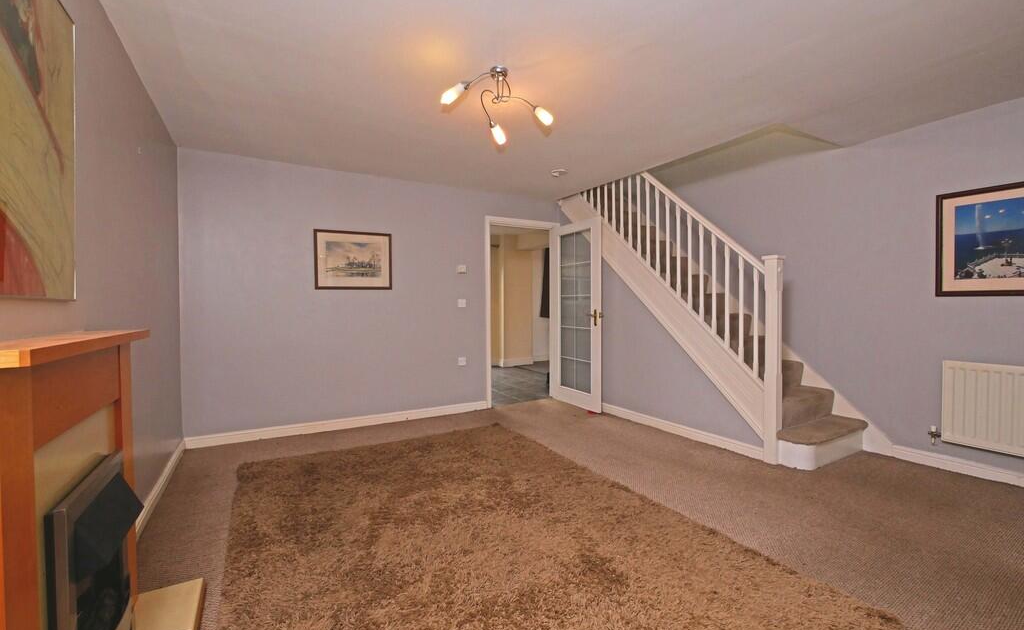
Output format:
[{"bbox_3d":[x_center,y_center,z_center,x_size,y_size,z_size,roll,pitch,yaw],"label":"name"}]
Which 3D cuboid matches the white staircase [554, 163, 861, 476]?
[{"bbox_3d":[1.570,-0.183,3.951,0.952,2.365,2.634,-1,1,-31],"label":"white staircase"}]

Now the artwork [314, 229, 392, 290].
[{"bbox_3d":[-1.398,-0.488,3.699,0.660,0.519,0.025,-1,1,-31],"label":"artwork"}]

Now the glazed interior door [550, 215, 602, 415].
[{"bbox_3d":[0.694,-0.012,4.514,0.045,1.983,0.817,-1,1,-31],"label":"glazed interior door"}]

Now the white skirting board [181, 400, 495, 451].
[{"bbox_3d":[-1.357,0.966,3.755,2.545,0.083,0.019,-1,1,-31],"label":"white skirting board"}]

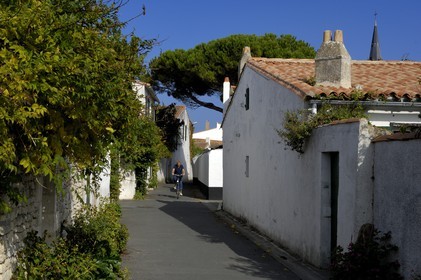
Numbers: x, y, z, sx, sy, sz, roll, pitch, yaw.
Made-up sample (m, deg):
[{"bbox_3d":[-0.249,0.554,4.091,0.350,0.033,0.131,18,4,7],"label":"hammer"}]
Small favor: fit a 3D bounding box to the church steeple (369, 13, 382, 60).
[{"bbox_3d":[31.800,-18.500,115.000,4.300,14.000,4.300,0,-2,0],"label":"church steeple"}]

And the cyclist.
[{"bbox_3d":[-1.430,1.730,26.800,0.550,1.620,0.850,0,-2,-2],"label":"cyclist"}]

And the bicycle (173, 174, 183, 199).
[{"bbox_3d":[-1.440,2.090,26.700,0.540,1.060,1.730,0,-2,-2],"label":"bicycle"}]

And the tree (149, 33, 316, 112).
[{"bbox_3d":[1.650,-2.100,42.500,12.200,10.700,11.500,0,-2,0],"label":"tree"}]

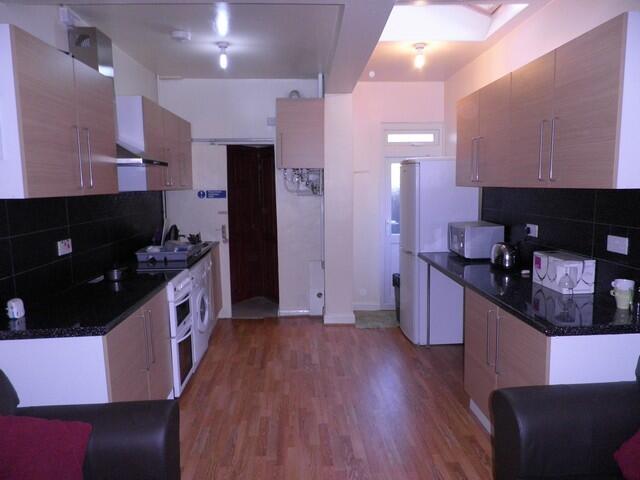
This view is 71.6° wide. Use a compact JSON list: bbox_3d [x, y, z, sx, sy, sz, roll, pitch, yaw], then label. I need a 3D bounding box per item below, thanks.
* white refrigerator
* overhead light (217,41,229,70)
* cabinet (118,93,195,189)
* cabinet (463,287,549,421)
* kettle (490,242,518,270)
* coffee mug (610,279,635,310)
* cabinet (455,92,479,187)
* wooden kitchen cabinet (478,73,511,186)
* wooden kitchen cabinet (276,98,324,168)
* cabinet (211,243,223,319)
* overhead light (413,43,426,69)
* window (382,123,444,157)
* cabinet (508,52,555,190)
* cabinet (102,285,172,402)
[{"bbox_3d":[1.192,0.108,4.495,0.600,1.775,0.580,-1,7,-2],"label":"white refrigerator"},{"bbox_3d":[-0.807,-1.529,3.702,0.110,0.206,0.110,-1,7,-2],"label":"overhead light"},{"bbox_3d":[-1.572,-0.833,4.191,0.358,0.722,1.502,-1,7,-2],"label":"cabinet"},{"bbox_3d":[1.315,0.803,2.571,0.580,0.870,1.000,-1,7,-2],"label":"cabinet"},{"bbox_3d":[1.414,0.119,3.393,0.214,0.199,0.160,-4,8,-22],"label":"kettle"},{"bbox_3d":[1.556,0.286,2.284,0.105,0.143,0.087,4,9,34],"label":"coffee mug"},{"bbox_3d":[1.362,-0.802,3.626,0.330,0.720,0.500,-1,7,-2],"label":"cabinet"},{"bbox_3d":[1.395,-0.741,3.135,0.342,0.729,0.510,-1,7,-2],"label":"wooden kitchen cabinet"},{"bbox_3d":[-0.213,-1.142,4.866,0.506,0.720,0.372,-1,7,-2],"label":"wooden kitchen cabinet"},{"bbox_3d":[-1.441,0.552,4.888,0.588,0.820,0.600,-1,7,-2],"label":"cabinet"},{"bbox_3d":[0.853,-1.565,3.794,0.110,0.198,0.110,-1,7,-2],"label":"overhead light"},{"bbox_3d":[1.122,-1.202,5.325,0.739,0.400,0.080,-1,7,-2],"label":"window"},{"bbox_3d":[1.406,-0.679,2.639,0.330,0.720,0.500,-1,7,-2],"label":"cabinet"},{"bbox_3d":[-1.348,0.822,2.706,0.588,0.820,1.026,-1,7,-2],"label":"cabinet"}]

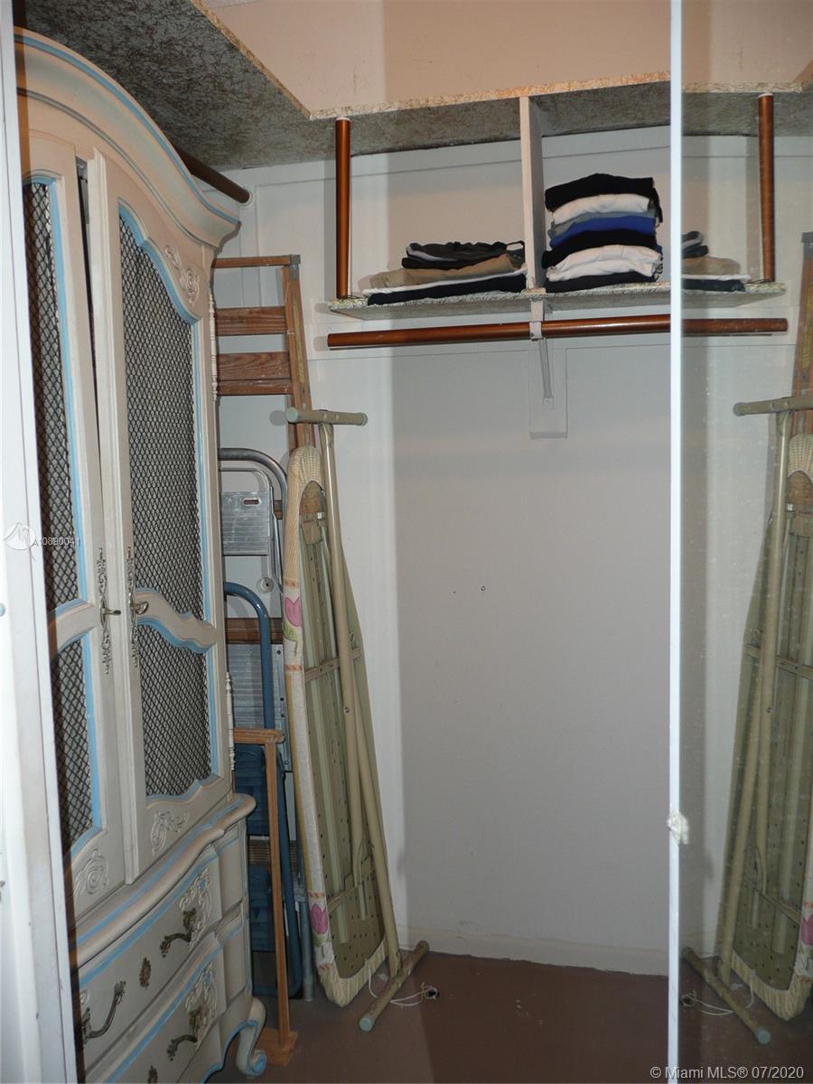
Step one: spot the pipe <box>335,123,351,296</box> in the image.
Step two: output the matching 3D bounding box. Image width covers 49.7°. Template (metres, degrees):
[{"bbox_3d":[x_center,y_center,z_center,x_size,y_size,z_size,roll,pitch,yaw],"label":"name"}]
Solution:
[{"bbox_3d":[-0.147,-0.772,2.039,0.033,0.402,0.033,2,7,13],"label":"pipe"}]

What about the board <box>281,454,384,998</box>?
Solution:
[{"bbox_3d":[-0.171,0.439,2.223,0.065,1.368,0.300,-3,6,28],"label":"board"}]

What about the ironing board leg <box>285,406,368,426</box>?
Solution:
[{"bbox_3d":[-0.189,-0.302,2.135,0.030,0.030,0.287,1,5,30],"label":"ironing board leg"}]

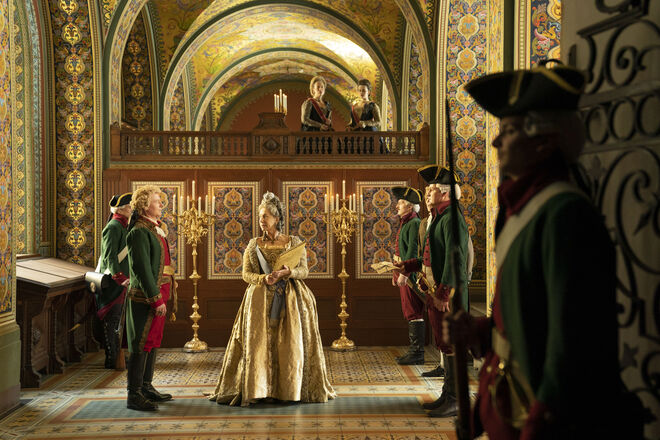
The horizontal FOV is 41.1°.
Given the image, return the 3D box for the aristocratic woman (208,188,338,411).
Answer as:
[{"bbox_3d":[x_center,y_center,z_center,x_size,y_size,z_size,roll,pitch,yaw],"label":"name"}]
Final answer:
[{"bbox_3d":[-0.500,0.640,7.480,1.030,1.760,0.880,0,0,13],"label":"aristocratic woman"}]

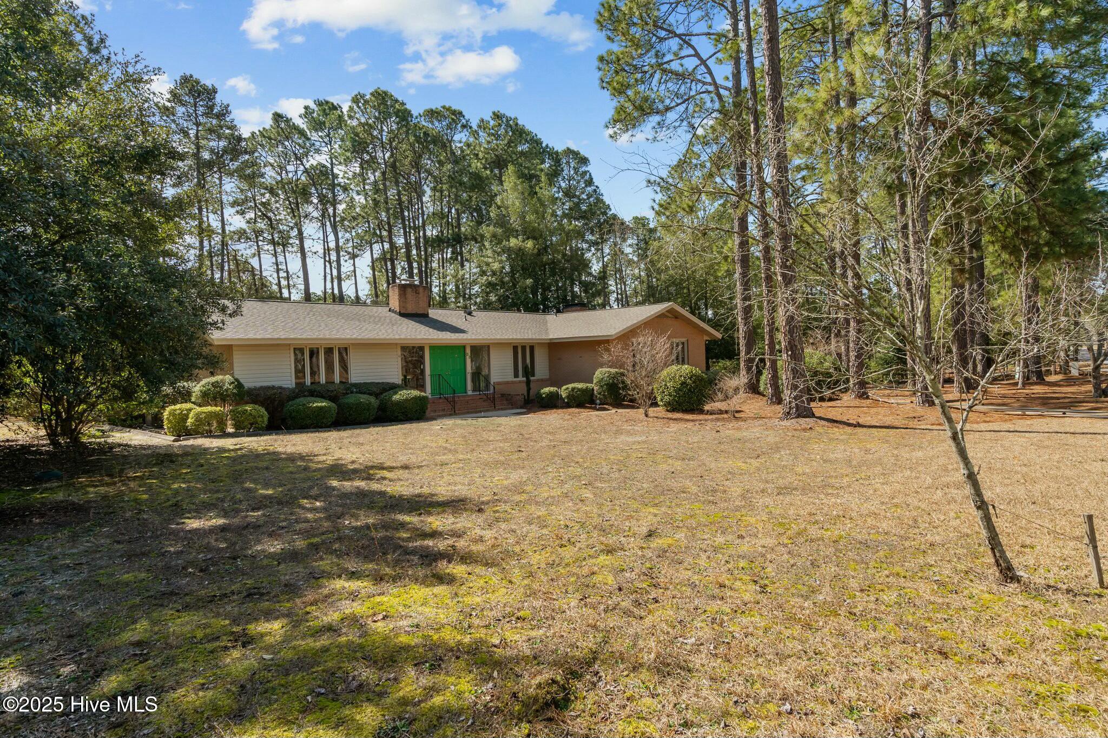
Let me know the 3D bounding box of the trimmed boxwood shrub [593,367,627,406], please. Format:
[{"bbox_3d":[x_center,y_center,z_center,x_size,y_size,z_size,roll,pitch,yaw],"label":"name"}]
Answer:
[{"bbox_3d":[2.346,0.740,23.100,1.420,1.550,1.380,-1,1,6],"label":"trimmed boxwood shrub"}]

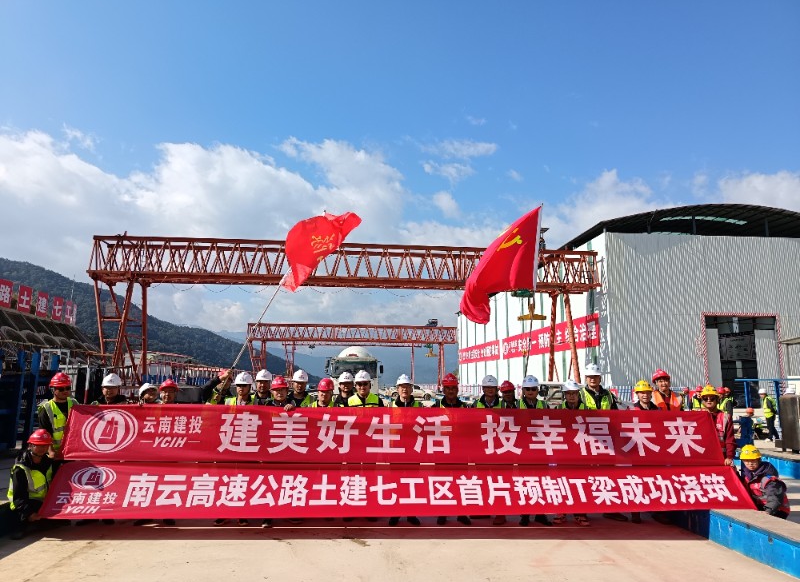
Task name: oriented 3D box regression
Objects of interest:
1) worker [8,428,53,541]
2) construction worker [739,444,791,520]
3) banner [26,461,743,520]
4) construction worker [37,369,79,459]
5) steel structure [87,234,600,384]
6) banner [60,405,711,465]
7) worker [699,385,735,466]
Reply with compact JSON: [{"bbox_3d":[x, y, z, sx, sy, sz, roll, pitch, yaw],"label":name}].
[{"bbox_3d":[-4.153,2.169,6.334,0.580,1.134,0.680,5,-10,-26],"label":"worker"},{"bbox_3d":[4.046,2.218,6.174,0.600,0.987,0.650,-5,-11,29],"label":"construction worker"},{"bbox_3d":[-0.029,2.331,6.510,8.200,0.660,0.200,0,-22,0],"label":"banner"},{"bbox_3d":[-4.163,1.890,6.683,0.510,1.797,0.360,3,-10,-20],"label":"construction worker"},{"bbox_3d":[-2.737,1.991,34.937,31.730,10.681,5.800,1,-9,-6],"label":"steel structure"},{"bbox_3d":[-0.027,1.716,6.593,7.650,0.670,0.200,1,-9,-2],"label":"banner"},{"bbox_3d":[3.962,2.015,6.833,0.550,1.666,0.380,-1,-9,8],"label":"worker"}]

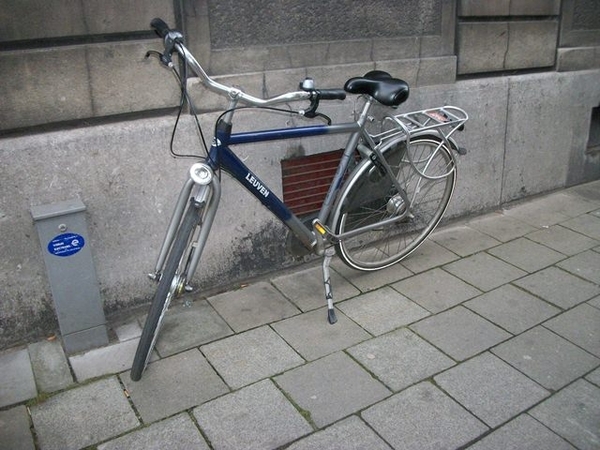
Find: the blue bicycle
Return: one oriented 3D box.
[{"bbox_3d":[0.070,-0.153,2.052,1.660,1.130,0.620,-15,36,-30],"label":"blue bicycle"}]

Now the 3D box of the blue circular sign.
[{"bbox_3d":[-0.788,0.066,1.868,0.122,0.080,0.008,-14,26,-28],"label":"blue circular sign"}]

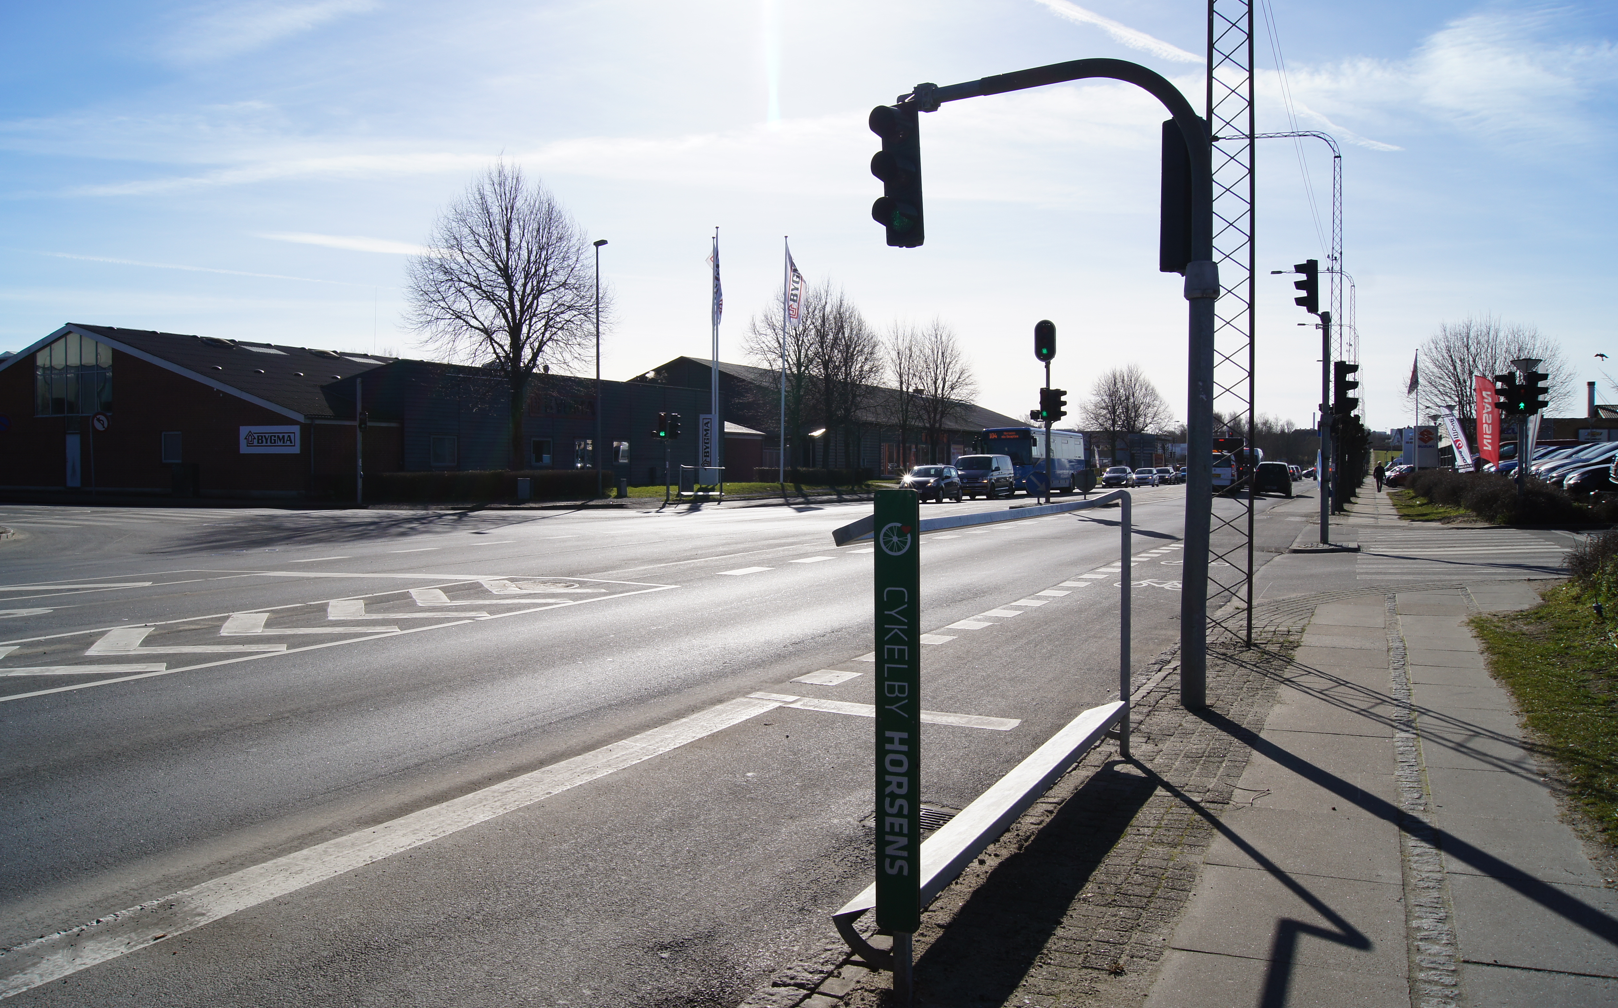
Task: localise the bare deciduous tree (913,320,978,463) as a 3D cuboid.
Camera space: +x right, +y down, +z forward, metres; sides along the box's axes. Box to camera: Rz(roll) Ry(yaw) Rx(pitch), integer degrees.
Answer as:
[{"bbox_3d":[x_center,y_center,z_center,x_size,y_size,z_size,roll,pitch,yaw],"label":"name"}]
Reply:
[{"bbox_3d":[8.107,-6.418,72.000,3.900,9.400,4.000,0,2,0],"label":"bare deciduous tree"}]

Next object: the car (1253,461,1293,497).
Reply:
[{"bbox_3d":[23.020,-1.220,60.000,1.780,1.660,4.350,1,2,25],"label":"car"}]

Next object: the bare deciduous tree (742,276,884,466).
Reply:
[{"bbox_3d":[0.150,-5.815,57.500,6.600,9.700,6.600,0,2,0],"label":"bare deciduous tree"}]

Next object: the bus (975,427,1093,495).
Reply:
[{"bbox_3d":[12.320,-2.220,65.400,2.550,3.220,12.000,1,2,25],"label":"bus"}]

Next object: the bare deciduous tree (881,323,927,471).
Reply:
[{"bbox_3d":[5.748,-6.249,74.000,3.000,9.800,3.000,0,2,0],"label":"bare deciduous tree"}]

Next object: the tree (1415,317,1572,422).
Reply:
[{"bbox_3d":[32.624,-5.140,58.000,7.800,7.900,7.600,1,2,25],"label":"tree"}]

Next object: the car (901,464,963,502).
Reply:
[{"bbox_3d":[5.080,-0.860,50.200,1.700,1.500,3.850,1,2,25],"label":"car"}]

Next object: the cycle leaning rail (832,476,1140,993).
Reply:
[{"bbox_3d":[0.803,0.585,4.439,0.270,1.330,3.070,1,2,25],"label":"cycle leaning rail"}]

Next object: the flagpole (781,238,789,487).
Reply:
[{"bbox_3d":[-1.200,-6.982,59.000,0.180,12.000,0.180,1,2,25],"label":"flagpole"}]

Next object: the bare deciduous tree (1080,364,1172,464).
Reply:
[{"bbox_3d":[30.358,-7.861,116.000,8.600,10.800,8.400,1,2,25],"label":"bare deciduous tree"}]

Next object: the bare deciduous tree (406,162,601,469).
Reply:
[{"bbox_3d":[-12.111,-7.079,48.500,7.900,13.400,7.900,0,2,0],"label":"bare deciduous tree"}]

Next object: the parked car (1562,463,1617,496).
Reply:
[{"bbox_3d":[22.000,-0.580,31.200,4.200,1.500,1.770,1,2,25],"label":"parked car"}]

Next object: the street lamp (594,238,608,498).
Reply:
[{"bbox_3d":[-8.144,-5.303,47.400,0.580,10.100,0.260,1,2,25],"label":"street lamp"}]

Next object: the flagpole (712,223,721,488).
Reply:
[{"bbox_3d":[-4.099,-6.559,54.000,0.350,11.550,0.350,0,2,0],"label":"flagpole"}]

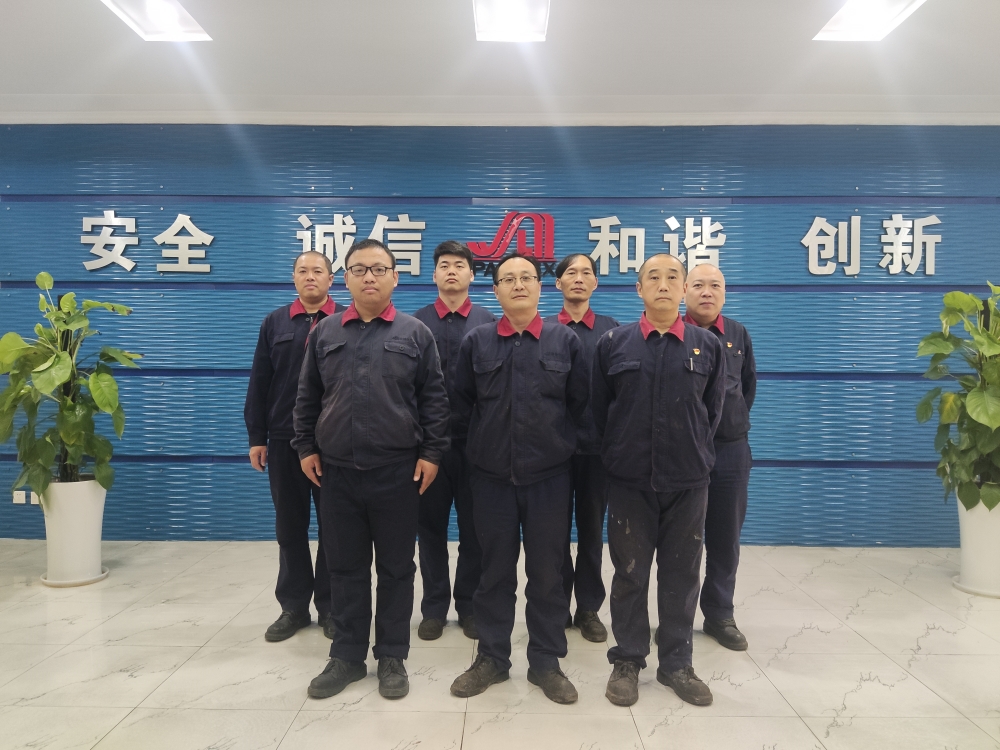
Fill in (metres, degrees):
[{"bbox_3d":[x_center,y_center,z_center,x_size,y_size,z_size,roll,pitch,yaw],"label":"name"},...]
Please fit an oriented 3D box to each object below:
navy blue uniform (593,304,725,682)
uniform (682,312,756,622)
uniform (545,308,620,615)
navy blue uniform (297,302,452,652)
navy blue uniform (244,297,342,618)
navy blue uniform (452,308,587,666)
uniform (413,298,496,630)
[{"bbox_3d":[0.621,0.462,2.830,0.510,1.400,0.360,0,1,3],"label":"navy blue uniform"},{"bbox_3d":[0.958,0.431,3.350,0.490,1.442,0.350,0,1,2],"label":"uniform"},{"bbox_3d":[0.369,0.406,3.482,0.514,1.464,0.330,0,1,4],"label":"uniform"},{"bbox_3d":[-0.509,0.426,2.850,0.610,1.425,0.340,0,1,-2],"label":"navy blue uniform"},{"bbox_3d":[-0.908,0.386,3.390,0.580,1.505,0.330,0,1,-2],"label":"navy blue uniform"},{"bbox_3d":[0.080,0.460,2.897,0.546,1.409,0.350,0,1,1],"label":"navy blue uniform"},{"bbox_3d":[-0.226,0.398,3.500,0.532,1.561,0.340,0,1,1],"label":"uniform"}]

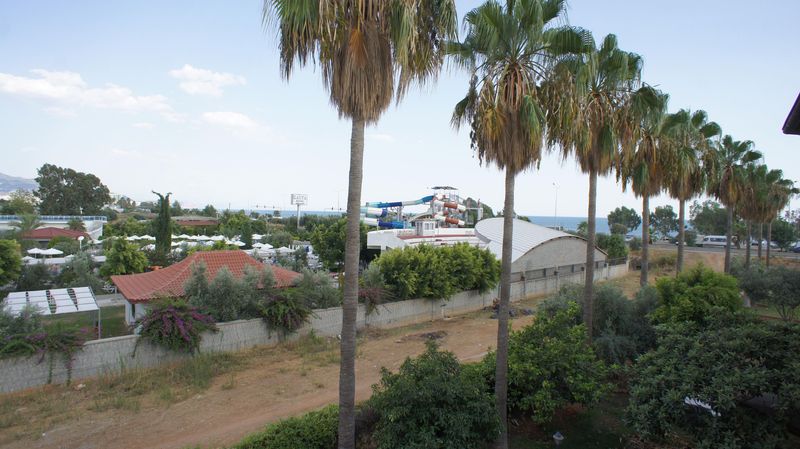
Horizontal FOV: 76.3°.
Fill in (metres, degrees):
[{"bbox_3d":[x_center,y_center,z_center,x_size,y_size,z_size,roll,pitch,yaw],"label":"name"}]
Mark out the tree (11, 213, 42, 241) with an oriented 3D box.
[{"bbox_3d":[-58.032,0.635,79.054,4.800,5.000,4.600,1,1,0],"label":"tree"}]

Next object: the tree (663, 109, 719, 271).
[{"bbox_3d":[16.290,-0.400,28.930,3.700,12.000,3.600,1,1,0],"label":"tree"}]

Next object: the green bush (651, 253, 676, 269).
[{"bbox_3d":[41.431,5.660,80.000,4.100,2.500,3.500,2,1,27],"label":"green bush"}]

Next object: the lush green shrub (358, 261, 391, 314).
[{"bbox_3d":[-1.825,4.413,35.039,2.300,3.600,2.200,1,1,0],"label":"lush green shrub"}]

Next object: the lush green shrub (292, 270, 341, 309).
[{"bbox_3d":[-5.421,4.533,33.033,3.100,3.100,2.900,1,1,0],"label":"lush green shrub"}]

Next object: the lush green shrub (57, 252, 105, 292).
[{"bbox_3d":[-28.281,4.225,45.038,4.100,3.500,3.800,1,1,0],"label":"lush green shrub"}]

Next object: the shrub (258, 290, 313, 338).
[{"bbox_3d":[-7.263,5.451,31.920,1.900,2.850,2.600,2,2,44],"label":"shrub"}]

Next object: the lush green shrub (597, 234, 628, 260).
[{"bbox_3d":[32.501,3.861,78.084,4.900,5.200,4.600,2,1,23],"label":"lush green shrub"}]

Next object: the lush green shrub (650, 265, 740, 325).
[{"bbox_3d":[15.176,4.043,26.043,4.300,4.000,4.100,1,1,0],"label":"lush green shrub"}]

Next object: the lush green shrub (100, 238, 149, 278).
[{"bbox_3d":[-26.076,3.707,48.100,4.400,4.650,4.200,1,1,-28],"label":"lush green shrub"}]

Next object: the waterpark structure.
[{"bbox_3d":[3.218,-0.883,93.001,22.000,12.000,12.000,1,1,2],"label":"waterpark structure"}]

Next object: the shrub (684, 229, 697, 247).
[{"bbox_3d":[57.688,2.543,101.038,2.500,3.500,2.400,1,1,0],"label":"shrub"}]

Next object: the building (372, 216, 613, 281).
[{"bbox_3d":[12.141,2.873,68.570,23.000,7.900,25.000,2,2,44],"label":"building"}]

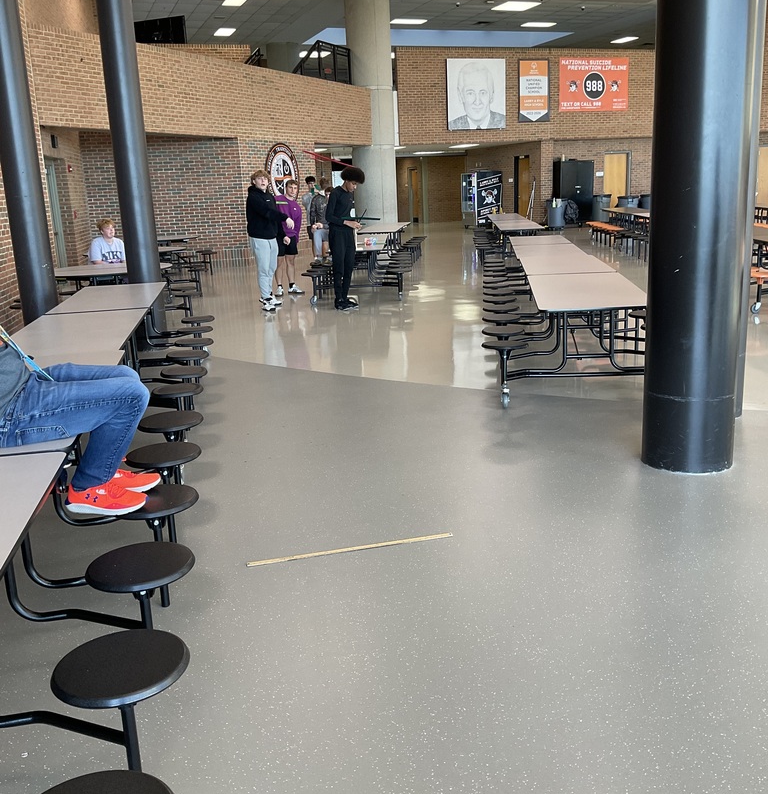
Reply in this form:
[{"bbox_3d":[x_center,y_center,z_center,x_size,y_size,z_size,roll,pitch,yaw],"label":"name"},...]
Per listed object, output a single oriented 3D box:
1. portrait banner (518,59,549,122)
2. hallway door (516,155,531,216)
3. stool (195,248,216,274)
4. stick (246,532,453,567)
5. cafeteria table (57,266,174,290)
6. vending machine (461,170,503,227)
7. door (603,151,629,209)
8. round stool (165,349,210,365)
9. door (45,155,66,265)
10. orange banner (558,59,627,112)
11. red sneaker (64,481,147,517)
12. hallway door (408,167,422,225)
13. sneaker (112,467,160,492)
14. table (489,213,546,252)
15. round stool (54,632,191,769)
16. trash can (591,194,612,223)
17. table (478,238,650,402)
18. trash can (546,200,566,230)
[{"bbox_3d":[4.361,-8.873,24.860,1.000,1.700,0.040,-8,15,-20],"label":"portrait banner"},{"bbox_3d":[4.376,-6.339,26.838,0.100,2.180,0.980,-8,15,-20],"label":"hallway door"},{"bbox_3d":[-3.422,-2.582,16.607,0.370,0.460,0.370,-8,15,-20],"label":"stool"},{"bbox_3d":[-0.136,0.660,3.733,0.914,0.006,0.030,-6,14,-14],"label":"stick"},{"bbox_3d":[-3.195,-1.120,9.967,1.524,0.745,1.524,-3,14,0],"label":"cafeteria table"},{"bbox_3d":[3.240,-6.530,28.400,0.930,1.830,1.000,-8,15,-20],"label":"vending machine"},{"bbox_3d":[7.240,-6.478,26.739,1.000,2.170,0.100,-8,15,-20],"label":"door"},{"bbox_3d":[-1.389,-0.105,6.175,0.312,0.437,0.312,-5,14,-9],"label":"round stool"},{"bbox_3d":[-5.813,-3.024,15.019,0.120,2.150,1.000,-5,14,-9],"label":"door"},{"bbox_3d":[6.300,-9.350,25.700,2.420,1.530,0.020,-8,15,-20],"label":"orange banner"},{"bbox_3d":[-1.014,0.362,3.135,0.300,0.110,0.105,-4,14,-4],"label":"red sneaker"},{"bbox_3d":[1.213,-8.153,34.763,0.100,2.180,0.980,-8,15,-20],"label":"hallway door"},{"bbox_3d":[-1.024,0.313,3.336,0.295,0.110,0.105,-5,14,-10],"label":"sneaker"},{"bbox_3d":[2.605,-3.230,17.559,0.750,0.740,6.400,-1,14,5],"label":"table"},{"bbox_3d":[-0.636,0.856,2.161,0.330,0.425,0.330,-3,14,0],"label":"round stool"},{"bbox_3d":[6.627,-5.763,26.200,0.630,0.820,0.630,-2,14,1],"label":"trash can"},{"bbox_3d":[1.800,-1.099,8.994,1.490,0.735,7.390,-1,14,7],"label":"table"},{"bbox_3d":[5.151,-5.425,25.500,0.620,0.880,0.620,-2,14,1],"label":"trash can"}]

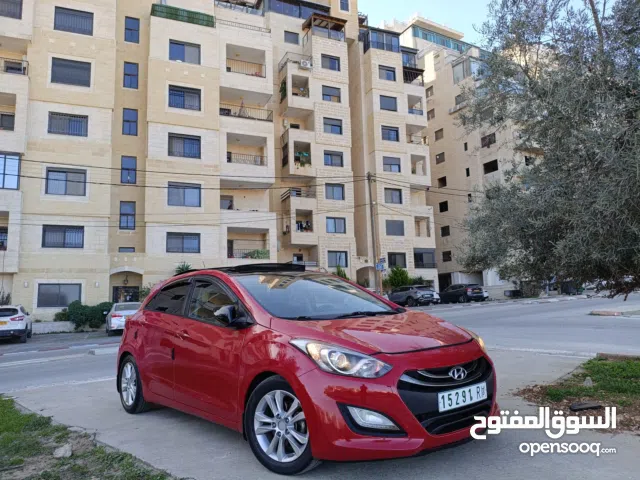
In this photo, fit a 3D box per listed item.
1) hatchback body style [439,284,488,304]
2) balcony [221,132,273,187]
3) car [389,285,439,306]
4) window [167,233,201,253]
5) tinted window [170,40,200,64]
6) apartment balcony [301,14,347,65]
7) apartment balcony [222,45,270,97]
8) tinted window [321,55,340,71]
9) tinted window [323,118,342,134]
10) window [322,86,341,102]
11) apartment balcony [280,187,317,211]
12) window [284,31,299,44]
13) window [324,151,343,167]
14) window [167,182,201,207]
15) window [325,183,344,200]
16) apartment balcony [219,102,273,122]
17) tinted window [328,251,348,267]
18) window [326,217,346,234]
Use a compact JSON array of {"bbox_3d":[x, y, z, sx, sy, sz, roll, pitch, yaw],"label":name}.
[{"bbox_3d":[11.950,4.600,40.950,1.820,1.580,4.400,1,-8,-22],"label":"hatchback body style"},{"bbox_3d":[-5.089,-5.273,32.601,3.629,3.190,1.650,2,-9,-23],"label":"balcony"},{"bbox_3d":[7.630,4.720,40.400,1.830,1.600,4.400,2,-9,-21],"label":"car"},{"bbox_3d":[-8.381,0.160,29.555,1.980,1.232,0.150,1,-9,-20],"label":"window"},{"bbox_3d":[-8.760,-12.156,31.262,1.983,1.423,0.150,2,-9,-23],"label":"tinted window"},{"bbox_3d":[0.549,-19.404,46.769,3.764,3.863,2.080,2,-9,-23],"label":"apartment balcony"},{"bbox_3d":[-5.340,-11.472,33.444,3.467,3.140,1.941,2,-9,-23],"label":"apartment balcony"},{"bbox_3d":[0.992,-16.938,45.962,1.856,1.511,0.150,1,-9,-21],"label":"tinted window"},{"bbox_3d":[1.202,-10.572,44.776,1.892,1.436,0.149,2,-9,-23],"label":"tinted window"},{"bbox_3d":[1.108,-13.755,45.561,1.875,1.484,0.152,2,-9,-21],"label":"window"},{"bbox_3d":[-1.915,-3.362,44.215,2.490,1.910,2.896,2,-9,-21],"label":"apartment balcony"},{"bbox_3d":[-2.757,-19.811,47.225,1.464,1.210,0.150,2,-9,-23],"label":"window"},{"bbox_3d":[1.277,-7.537,44.630,1.856,1.466,0.150,1,-9,-21],"label":"window"},{"bbox_3d":[-8.438,-2.806,29.888,1.968,1.463,0.152,2,-9,-21],"label":"window"},{"bbox_3d":[1.377,-4.360,43.906,1.882,1.466,0.149,2,-9,-23],"label":"window"},{"bbox_3d":[-5.182,-8.300,32.886,3.600,1.000,1.900,1,-9,-20],"label":"apartment balcony"},{"bbox_3d":[1.618,1.750,43.375,1.912,1.436,0.150,2,-9,-23],"label":"tinted window"},{"bbox_3d":[1.489,-1.305,43.805,1.920,1.424,0.150,2,-9,-23],"label":"window"}]

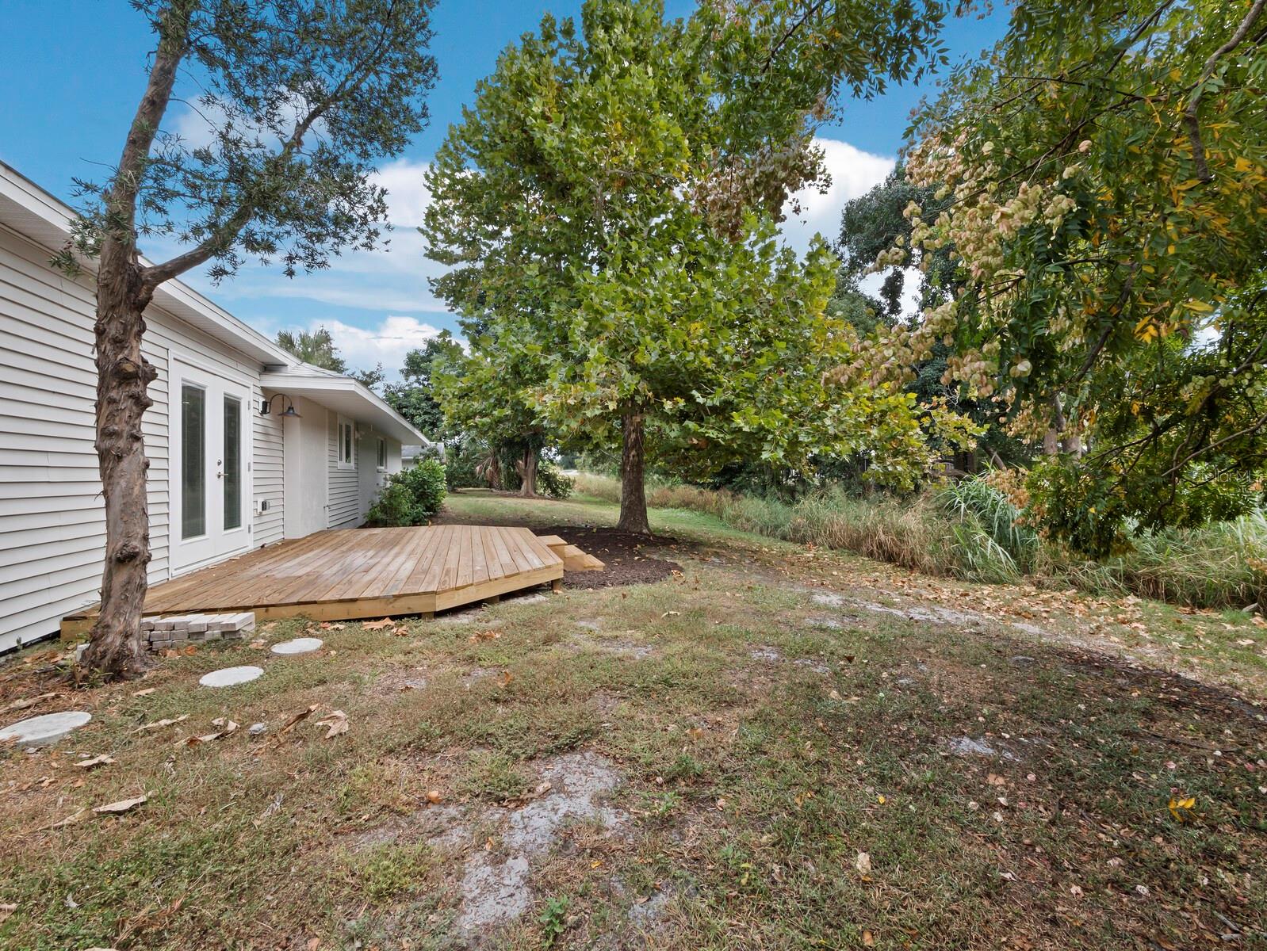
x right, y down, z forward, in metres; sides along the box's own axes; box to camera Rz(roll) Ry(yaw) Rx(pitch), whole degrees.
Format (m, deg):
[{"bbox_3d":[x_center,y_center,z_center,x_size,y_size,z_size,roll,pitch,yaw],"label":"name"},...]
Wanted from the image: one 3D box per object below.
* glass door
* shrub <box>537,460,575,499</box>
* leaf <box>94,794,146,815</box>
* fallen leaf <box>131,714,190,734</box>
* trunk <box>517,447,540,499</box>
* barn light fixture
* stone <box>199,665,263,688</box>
[{"bbox_3d":[-4.670,-0.100,5.760,0.080,2.040,1.830,0,0,-18],"label":"glass door"},{"bbox_3d":[-4.000,0.200,26.800,2.000,2.100,1.900,0,0,0],"label":"shrub"},{"bbox_3d":[-1.775,1.145,1.780,0.140,0.030,0.080,0,0,-32],"label":"leaf"},{"bbox_3d":[-2.190,1.150,2.370,0.080,0.030,0.205,0,0,29],"label":"fallen leaf"},{"bbox_3d":[-5.750,-0.200,28.000,1.000,2.800,0.900,0,0,0],"label":"trunk"},{"bbox_3d":[-4.810,-0.965,7.030,0.470,0.320,0.290,0,0,-18],"label":"barn light fixture"},{"bbox_3d":[-2.295,1.170,2.935,0.295,0.040,0.295,0,0,0],"label":"stone"}]

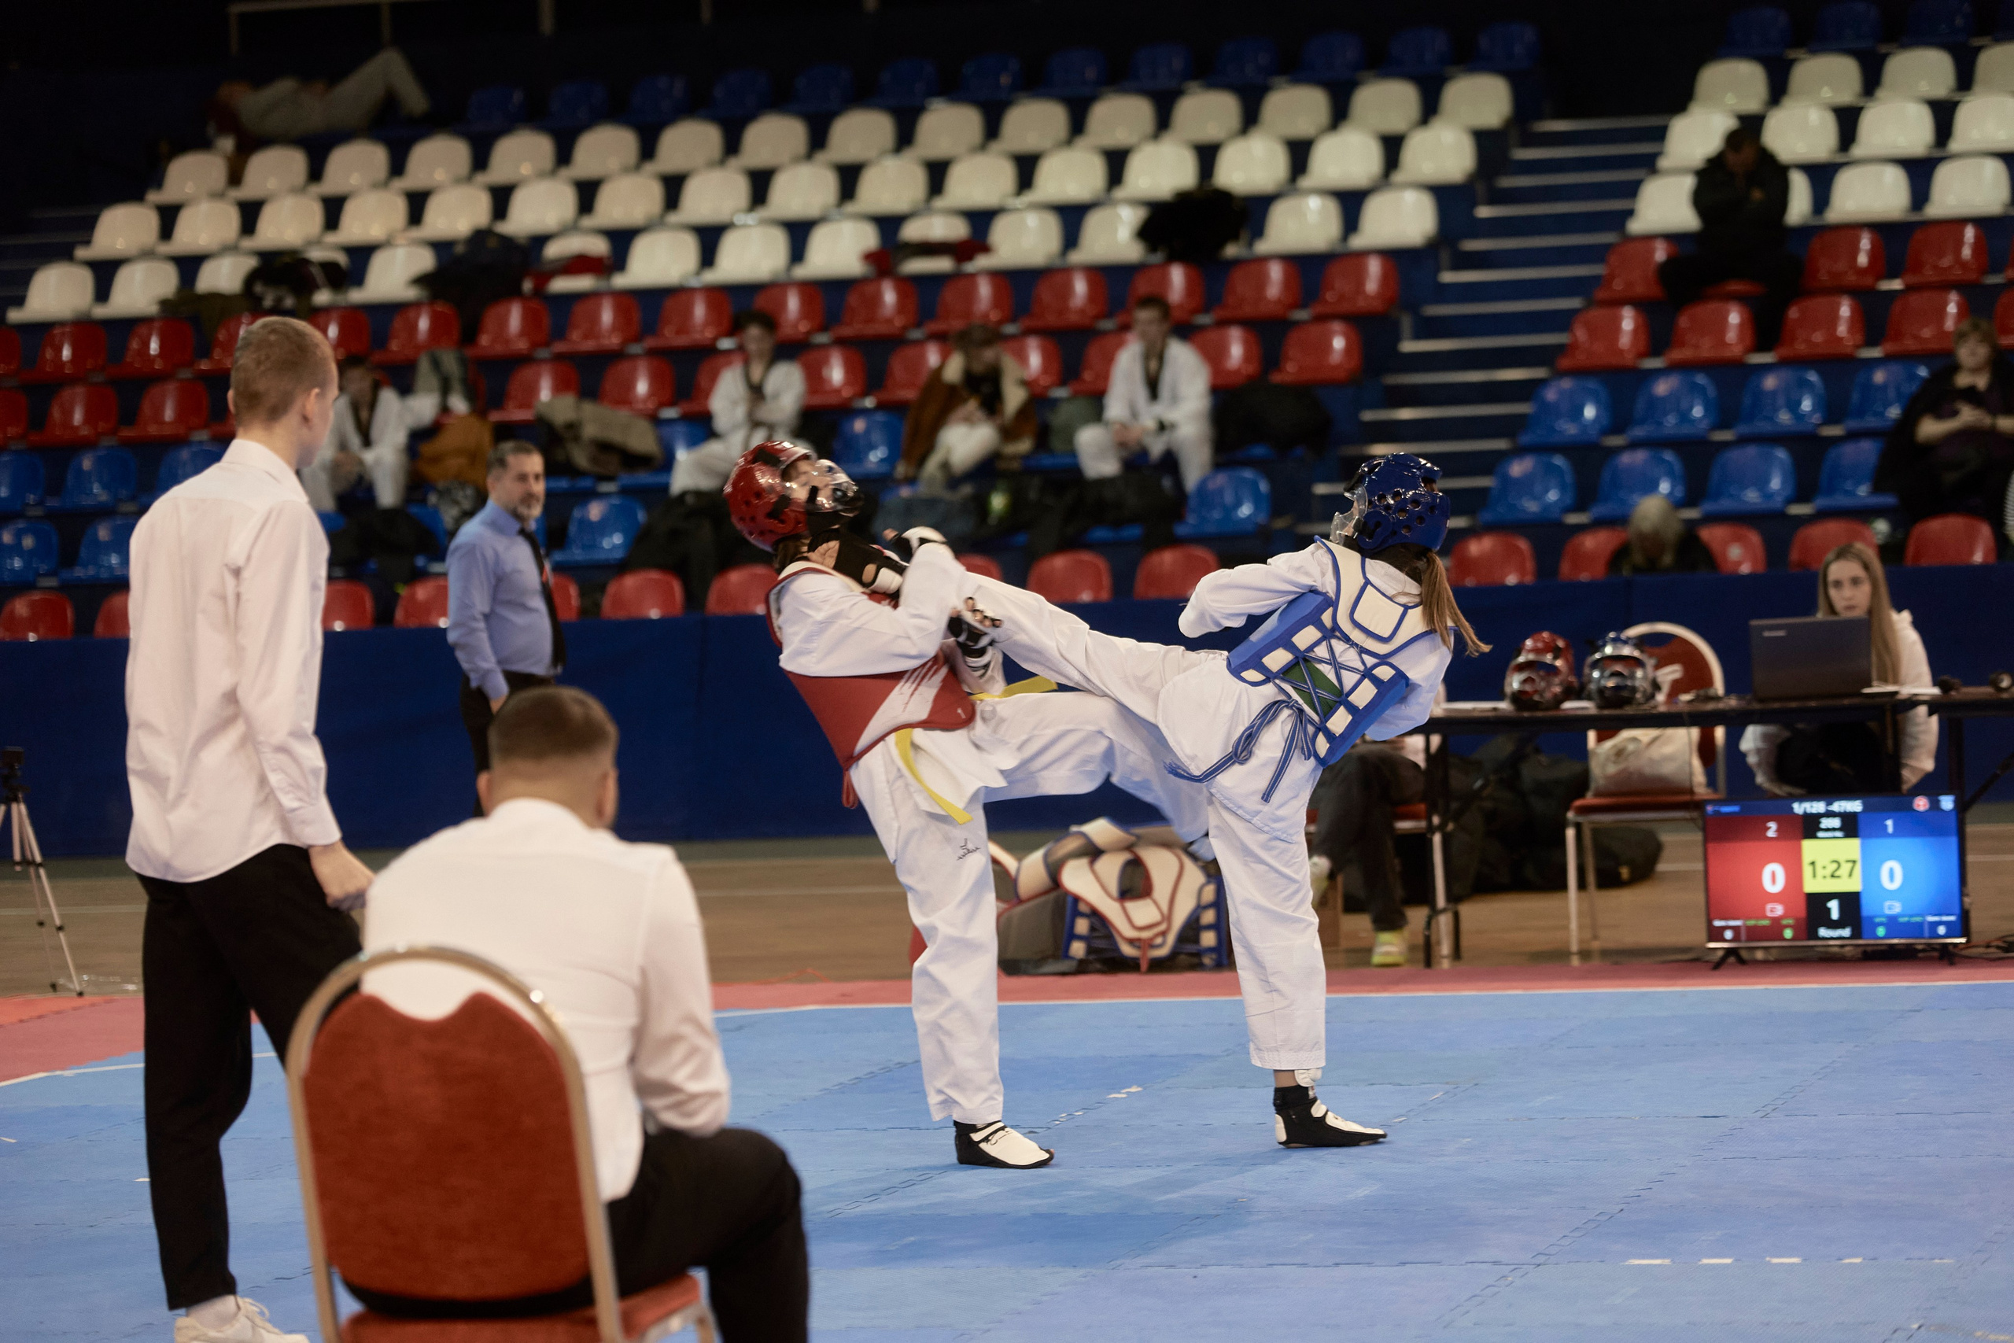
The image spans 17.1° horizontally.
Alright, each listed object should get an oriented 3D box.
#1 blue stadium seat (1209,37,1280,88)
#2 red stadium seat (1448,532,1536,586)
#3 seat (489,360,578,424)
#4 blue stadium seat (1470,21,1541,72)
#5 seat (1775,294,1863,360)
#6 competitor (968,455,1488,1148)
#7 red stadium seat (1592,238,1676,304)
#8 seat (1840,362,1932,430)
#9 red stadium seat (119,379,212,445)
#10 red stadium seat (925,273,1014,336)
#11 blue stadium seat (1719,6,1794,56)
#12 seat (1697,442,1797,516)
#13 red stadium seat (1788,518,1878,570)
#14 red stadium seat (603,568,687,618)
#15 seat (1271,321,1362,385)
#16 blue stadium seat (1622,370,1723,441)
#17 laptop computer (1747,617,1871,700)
[{"bbox_3d":[1.319,-3.408,37.668,0.410,0.330,0.400,-2,2,16],"label":"blue stadium seat"},{"bbox_3d":[1.986,-0.420,27.944,0.400,0.300,0.360,-2,2,18],"label":"red stadium seat"},{"bbox_3d":[-2.414,-1.426,34.223,0.390,0.320,0.372,-2,2,16],"label":"seat"},{"bbox_3d":[2.752,-3.456,37.255,0.410,0.330,0.400,-2,2,16],"label":"blue stadium seat"},{"bbox_3d":[3.925,-1.661,32.414,0.390,0.320,0.372,-2,2,16],"label":"seat"},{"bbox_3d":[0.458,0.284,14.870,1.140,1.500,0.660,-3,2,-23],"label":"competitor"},{"bbox_3d":[3.169,-2.006,33.674,0.390,0.320,0.372,-2,2,16],"label":"red stadium seat"},{"bbox_3d":[3.767,-1.176,28.727,0.400,0.295,0.380,-2,2,18],"label":"seat"},{"bbox_3d":[-4.126,-1.266,32.679,0.400,0.300,0.360,-2,2,18],"label":"red stadium seat"},{"bbox_3d":[-0.176,-1.747,31.940,0.400,0.295,0.380,-2,2,18],"label":"red stadium seat"},{"bbox_3d":[3.837,-3.268,34.504,0.365,0.295,0.350,-2,2,16],"label":"blue stadium seat"},{"bbox_3d":[3.324,-0.856,30.049,0.410,0.330,0.400,-2,2,16],"label":"seat"},{"bbox_3d":[3.250,-0.451,26.512,0.390,0.290,0.380,-2,2,16],"label":"red stadium seat"},{"bbox_3d":[-1.572,-0.289,28.355,0.365,0.295,0.350,-2,2,16],"label":"red stadium seat"},{"bbox_3d":[1.412,-1.464,30.906,0.400,0.300,0.360,-2,2,18],"label":"seat"},{"bbox_3d":[3.132,-1.242,31.580,0.390,0.320,0.372,-2,2,16],"label":"blue stadium seat"},{"bbox_3d":[2.362,-0.039,19.700,0.360,0.240,0.270,-3,2,-3],"label":"laptop computer"}]

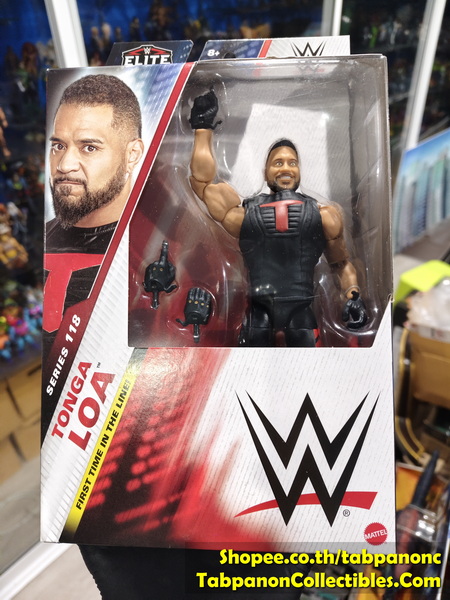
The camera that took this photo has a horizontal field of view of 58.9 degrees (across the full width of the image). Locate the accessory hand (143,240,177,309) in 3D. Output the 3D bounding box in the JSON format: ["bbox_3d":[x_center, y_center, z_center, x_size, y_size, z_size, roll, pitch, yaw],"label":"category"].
[{"bbox_3d":[-0.032,-0.012,0.195,0.017,0.034,0.013,8,-1,4],"label":"accessory hand"}]

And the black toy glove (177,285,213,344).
[{"bbox_3d":[-0.015,0.007,0.195,0.017,0.027,0.013,3,-2,4],"label":"black toy glove"}]

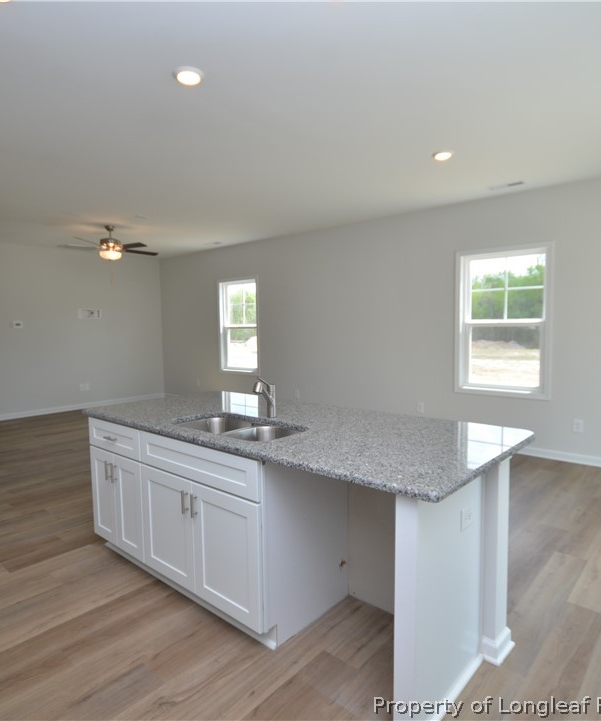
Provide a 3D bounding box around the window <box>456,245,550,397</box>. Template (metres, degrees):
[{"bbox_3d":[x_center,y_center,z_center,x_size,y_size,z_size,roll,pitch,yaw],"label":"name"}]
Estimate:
[{"bbox_3d":[2.196,-0.412,4.947,0.950,1.550,0.120,3,6,40],"label":"window"}]

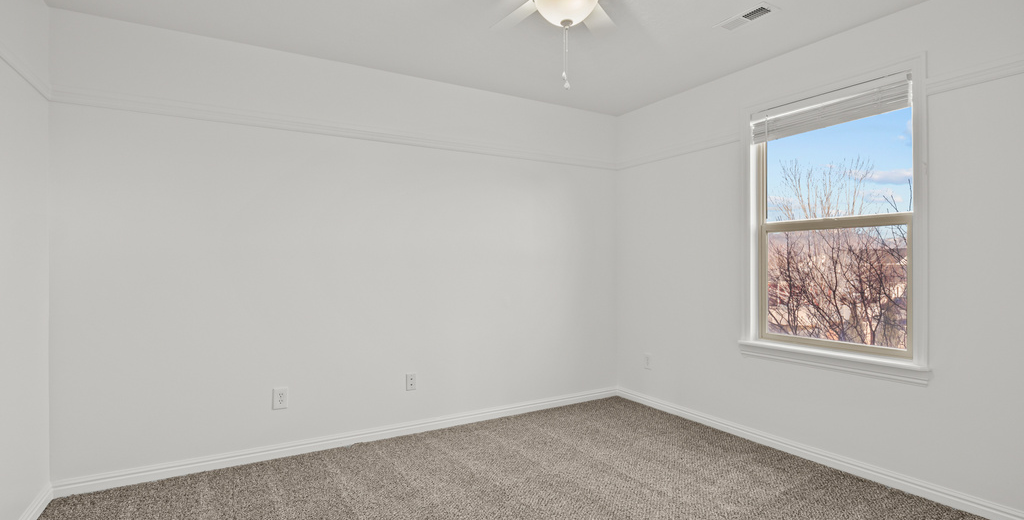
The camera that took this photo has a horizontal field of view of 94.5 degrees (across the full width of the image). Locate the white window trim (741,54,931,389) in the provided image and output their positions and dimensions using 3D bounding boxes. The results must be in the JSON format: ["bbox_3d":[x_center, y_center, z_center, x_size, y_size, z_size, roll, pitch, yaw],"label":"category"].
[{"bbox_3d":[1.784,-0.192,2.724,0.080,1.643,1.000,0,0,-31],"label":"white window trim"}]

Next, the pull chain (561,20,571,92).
[{"bbox_3d":[0.212,-0.798,1.860,0.032,0.262,0.027,0,0,6],"label":"pull chain"}]

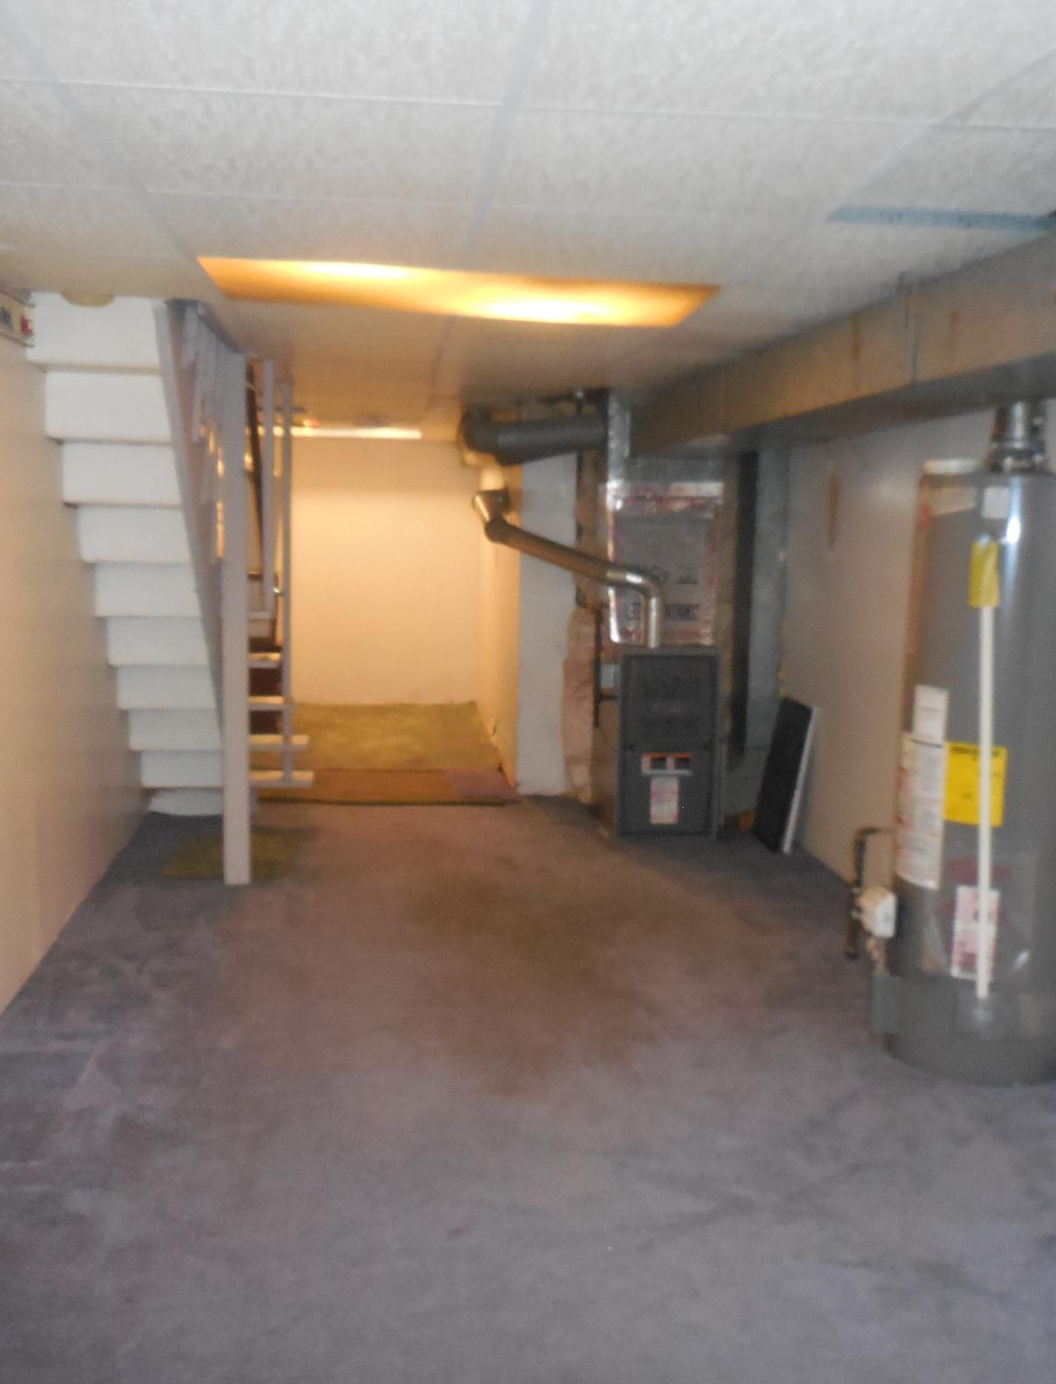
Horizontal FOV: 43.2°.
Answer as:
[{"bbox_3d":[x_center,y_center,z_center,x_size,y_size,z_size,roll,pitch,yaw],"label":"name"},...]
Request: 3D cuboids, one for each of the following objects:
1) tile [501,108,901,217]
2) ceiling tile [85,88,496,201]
[{"bbox_3d":[0.253,-0.851,2.153,0.610,0.025,0.600,0,7,-6],"label":"tile"},{"bbox_3d":[-0.352,-0.856,2.091,0.600,0.025,0.600,0,7,-6],"label":"ceiling tile"}]

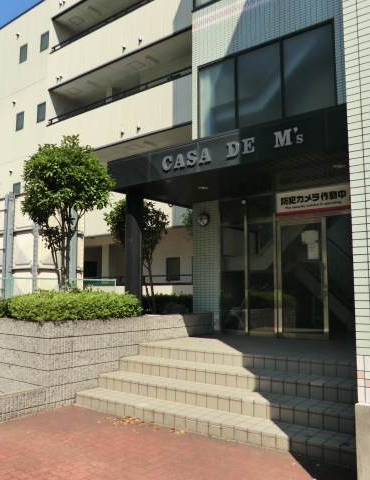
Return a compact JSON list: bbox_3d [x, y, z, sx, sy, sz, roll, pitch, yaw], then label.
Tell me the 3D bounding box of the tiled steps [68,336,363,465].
[{"bbox_3d":[1.048,1.835,5.941,3.840,0.700,3.170,-5,-9,37],"label":"tiled steps"}]

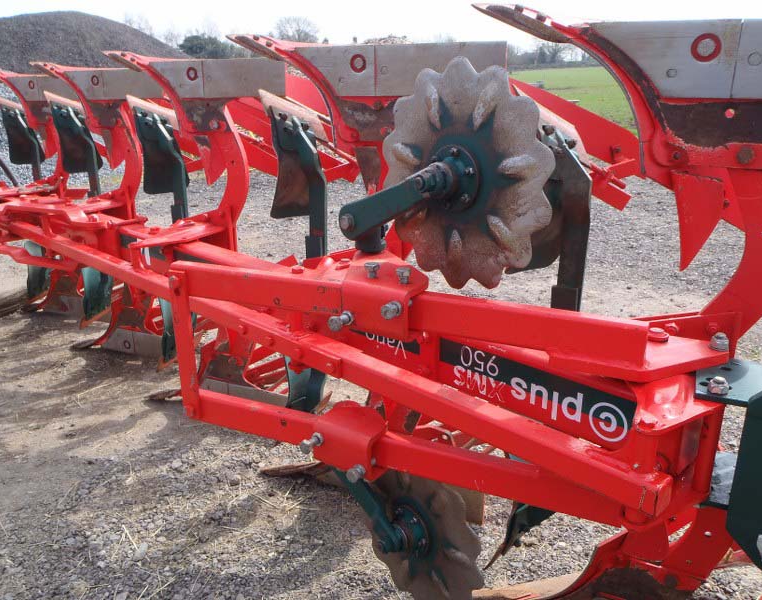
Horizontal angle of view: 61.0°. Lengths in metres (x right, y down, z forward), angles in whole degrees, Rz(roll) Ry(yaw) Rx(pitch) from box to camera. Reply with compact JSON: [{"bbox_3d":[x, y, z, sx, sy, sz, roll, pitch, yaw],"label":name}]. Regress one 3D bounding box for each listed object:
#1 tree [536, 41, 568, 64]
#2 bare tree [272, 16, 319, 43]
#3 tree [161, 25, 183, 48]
[{"bbox_3d":[42.806,-62.333,163.359,8.000,6.830,8.000,4,21,13],"label":"tree"},{"bbox_3d":[-16.746,-50.821,129.431,9.000,10.800,9.000,-3,20,-6],"label":"bare tree"},{"bbox_3d":[-51.174,-61.910,161.142,6.300,11.440,6.300,-7,21,-15],"label":"tree"}]

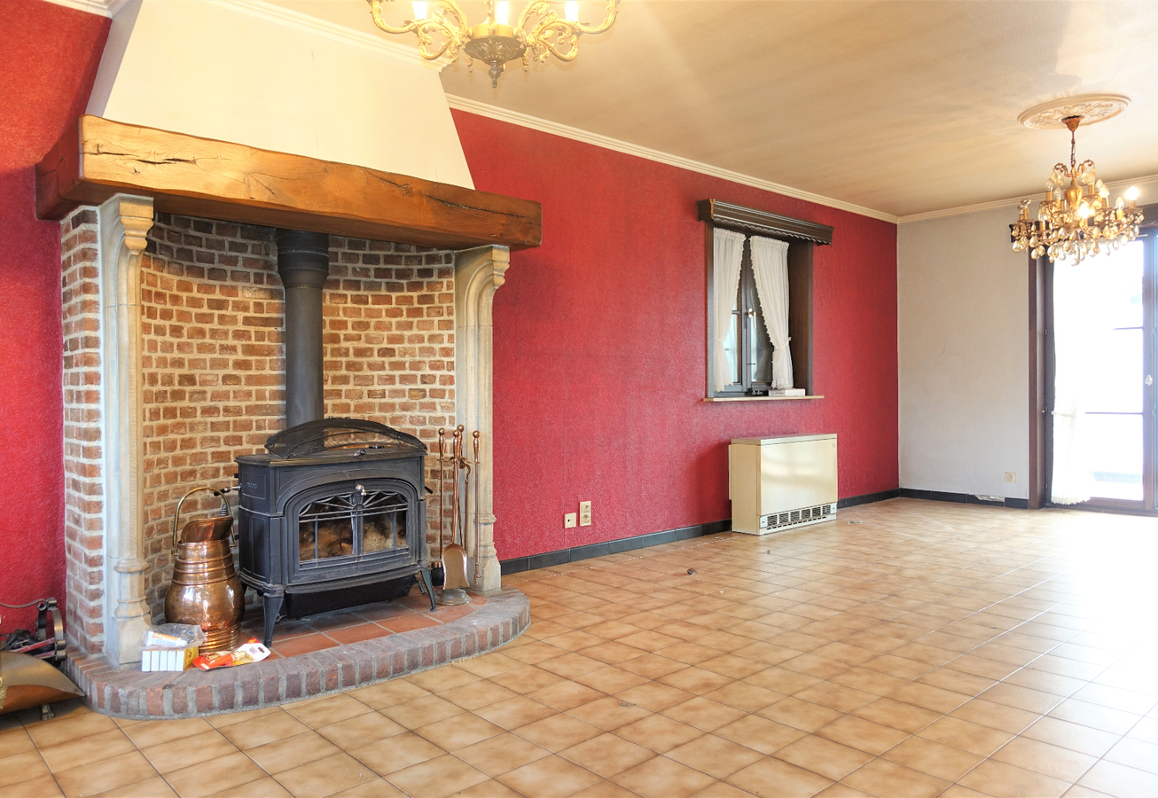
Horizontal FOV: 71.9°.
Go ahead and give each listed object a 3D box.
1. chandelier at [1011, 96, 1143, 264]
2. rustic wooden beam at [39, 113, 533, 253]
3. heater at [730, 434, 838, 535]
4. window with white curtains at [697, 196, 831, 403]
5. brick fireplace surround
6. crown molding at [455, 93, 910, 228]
[{"bbox_3d":[2.732,-1.159,4.401,0.720,0.845,0.720,-1,1,-41],"label":"chandelier"},{"bbox_3d":[-1.077,-0.748,3.172,1.689,0.217,0.866,-1,1,-41],"label":"rustic wooden beam"},{"bbox_3d":[1.501,0.594,5.800,0.955,0.645,0.250,-1,1,-41],"label":"heater"},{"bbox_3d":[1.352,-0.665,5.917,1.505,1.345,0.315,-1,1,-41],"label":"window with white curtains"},{"bbox_3d":[-1.006,0.153,3.123,1.680,1.620,1.035,-1,1,-41],"label":"brick fireplace surround"},{"bbox_3d":[1.044,-1.551,5.557,4.870,0.058,0.052,-1,1,-41],"label":"crown molding"}]

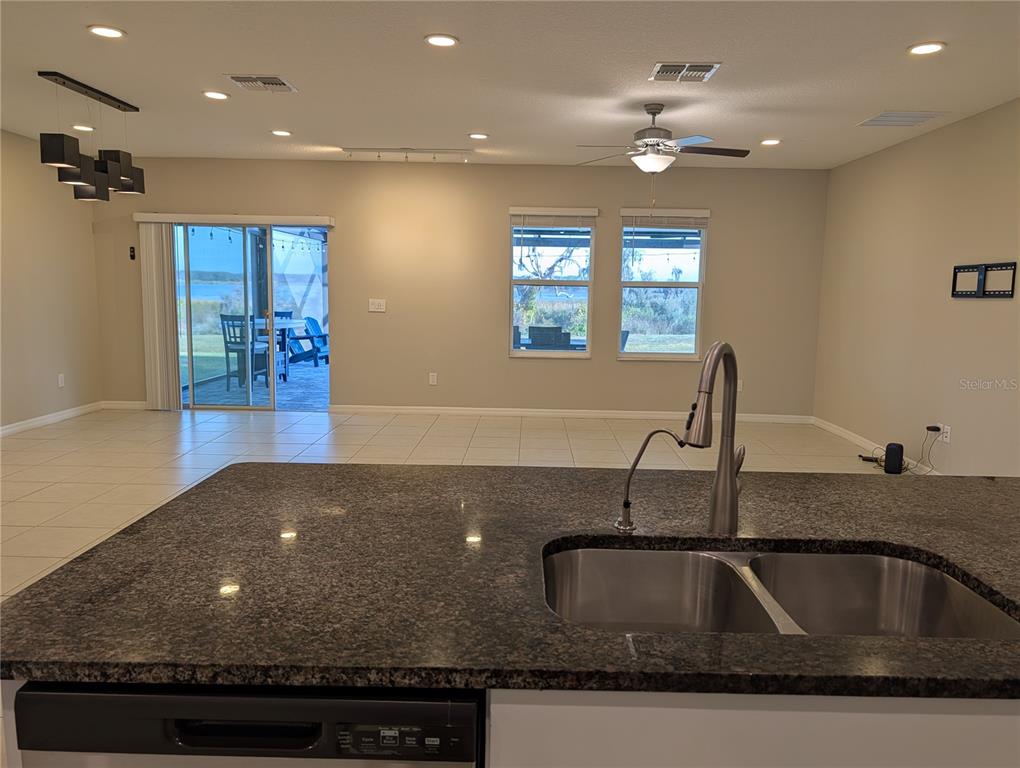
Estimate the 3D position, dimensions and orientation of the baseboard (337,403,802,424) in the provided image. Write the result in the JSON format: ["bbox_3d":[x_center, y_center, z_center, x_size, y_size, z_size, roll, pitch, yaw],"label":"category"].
[{"bbox_3d":[0.668,0.340,7.788,5.321,0.090,0.016,1,8,1],"label":"baseboard"}]

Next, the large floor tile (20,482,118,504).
[{"bbox_3d":[-2.915,0.725,4.707,0.455,0.012,0.455,1,7,1],"label":"large floor tile"}]

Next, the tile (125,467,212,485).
[{"bbox_3d":[-2.449,0.675,5.152,0.455,0.012,0.455,1,7,1],"label":"tile"}]

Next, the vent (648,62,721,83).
[{"bbox_3d":[1.027,-1.849,4.228,0.360,0.020,0.360,1,8,1],"label":"vent"}]

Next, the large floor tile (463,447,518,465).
[{"bbox_3d":[-0.146,0.607,6.017,0.455,0.012,0.455,1,7,1],"label":"large floor tile"}]

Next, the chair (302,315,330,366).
[{"bbox_3d":[-3.684,-0.866,13.834,0.870,0.900,0.730,6,9,34],"label":"chair"}]

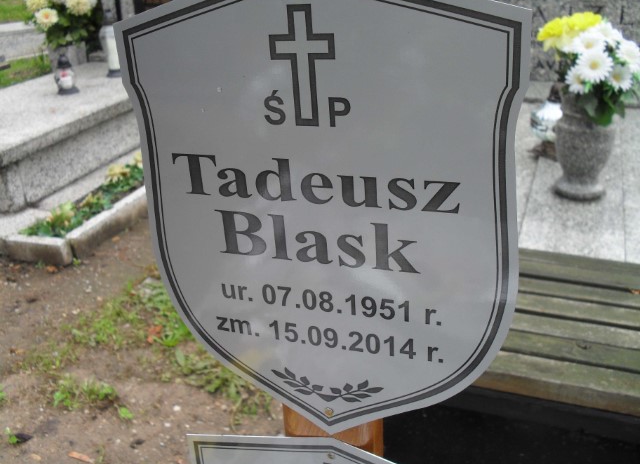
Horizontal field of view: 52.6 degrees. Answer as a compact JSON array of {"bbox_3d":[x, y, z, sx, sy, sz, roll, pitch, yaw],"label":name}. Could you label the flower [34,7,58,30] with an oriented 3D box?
[{"bbox_3d":[-1.353,-1.056,3.200,0.115,0.115,0.055,-11,9,-14],"label":"flower"}]

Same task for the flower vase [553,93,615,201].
[{"bbox_3d":[0.642,-0.220,1.558,0.145,0.260,0.145,7,28,21],"label":"flower vase"}]

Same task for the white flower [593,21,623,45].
[{"bbox_3d":[0.651,-0.451,1.470,0.075,0.035,0.072,-6,63,-5],"label":"white flower"}]

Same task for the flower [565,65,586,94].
[{"bbox_3d":[0.573,-0.337,1.440,0.065,0.066,0.032,14,18,31],"label":"flower"}]

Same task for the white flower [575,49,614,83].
[{"bbox_3d":[0.598,-0.363,1.410,0.084,0.082,0.033,7,11,21],"label":"white flower"}]

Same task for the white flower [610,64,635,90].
[{"bbox_3d":[0.660,-0.341,1.430,0.066,0.066,0.032,4,9,15],"label":"white flower"}]

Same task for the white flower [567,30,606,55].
[{"bbox_3d":[0.591,-0.417,1.430,0.082,0.035,0.075,7,66,21],"label":"white flower"}]

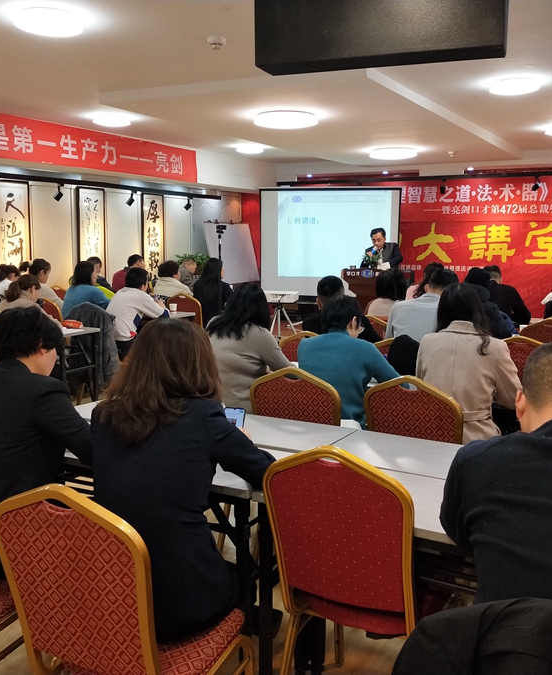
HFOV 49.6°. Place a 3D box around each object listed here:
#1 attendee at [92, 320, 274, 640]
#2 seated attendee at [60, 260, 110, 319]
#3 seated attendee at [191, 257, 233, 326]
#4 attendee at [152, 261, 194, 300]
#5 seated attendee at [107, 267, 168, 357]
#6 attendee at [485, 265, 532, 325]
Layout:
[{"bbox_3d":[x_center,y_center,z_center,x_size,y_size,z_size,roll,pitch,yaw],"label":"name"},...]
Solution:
[{"bbox_3d":[-0.192,0.587,1.965,0.480,1.290,0.700,5,10,25],"label":"attendee"},{"bbox_3d":[-1.758,-0.146,5.985,0.500,1.260,0.780,8,12,35],"label":"seated attendee"},{"bbox_3d":[-0.630,-0.181,6.140,0.500,1.260,0.720,7,12,32],"label":"seated attendee"},{"bbox_3d":[-1.069,-0.217,6.422,0.500,1.220,0.720,7,12,32],"label":"attendee"},{"bbox_3d":[-1.235,0.020,5.056,0.500,1.210,0.720,7,12,32],"label":"seated attendee"},{"bbox_3d":[2.087,-0.019,5.492,0.550,1.250,0.720,7,11,30],"label":"attendee"}]

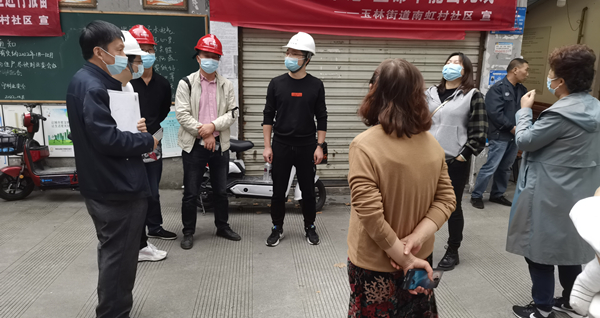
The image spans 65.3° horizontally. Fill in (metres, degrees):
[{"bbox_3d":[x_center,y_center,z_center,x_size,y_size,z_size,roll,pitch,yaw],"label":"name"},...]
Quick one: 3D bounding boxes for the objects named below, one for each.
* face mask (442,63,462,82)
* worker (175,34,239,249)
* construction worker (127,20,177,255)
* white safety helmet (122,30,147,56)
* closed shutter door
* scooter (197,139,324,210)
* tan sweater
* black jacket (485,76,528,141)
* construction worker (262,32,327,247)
[{"bbox_3d":[1.102,-0.623,3.370,0.150,0.125,0.090,6,-7,23],"label":"face mask"},{"bbox_3d":[-0.789,-0.149,3.954,0.540,1.760,0.380,-2,12,-14],"label":"worker"},{"bbox_3d":[-1.247,-0.174,3.934,0.520,1.800,0.380,-7,14,-33],"label":"construction worker"},{"bbox_3d":[-1.233,-0.833,3.376,0.285,0.165,0.220,-1,12,-11],"label":"white safety helmet"},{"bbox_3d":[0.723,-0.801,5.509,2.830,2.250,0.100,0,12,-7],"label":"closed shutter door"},{"bbox_3d":[-0.397,0.062,4.828,1.450,1.000,0.600,1,12,-2],"label":"scooter"},{"bbox_3d":[0.424,0.161,2.016,0.455,0.640,0.300,2,12,4],"label":"tan sweater"},{"bbox_3d":[2.320,-0.565,5.232,0.520,0.680,0.330,-6,14,-29],"label":"black jacket"},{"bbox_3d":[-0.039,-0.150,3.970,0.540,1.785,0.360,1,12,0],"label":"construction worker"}]

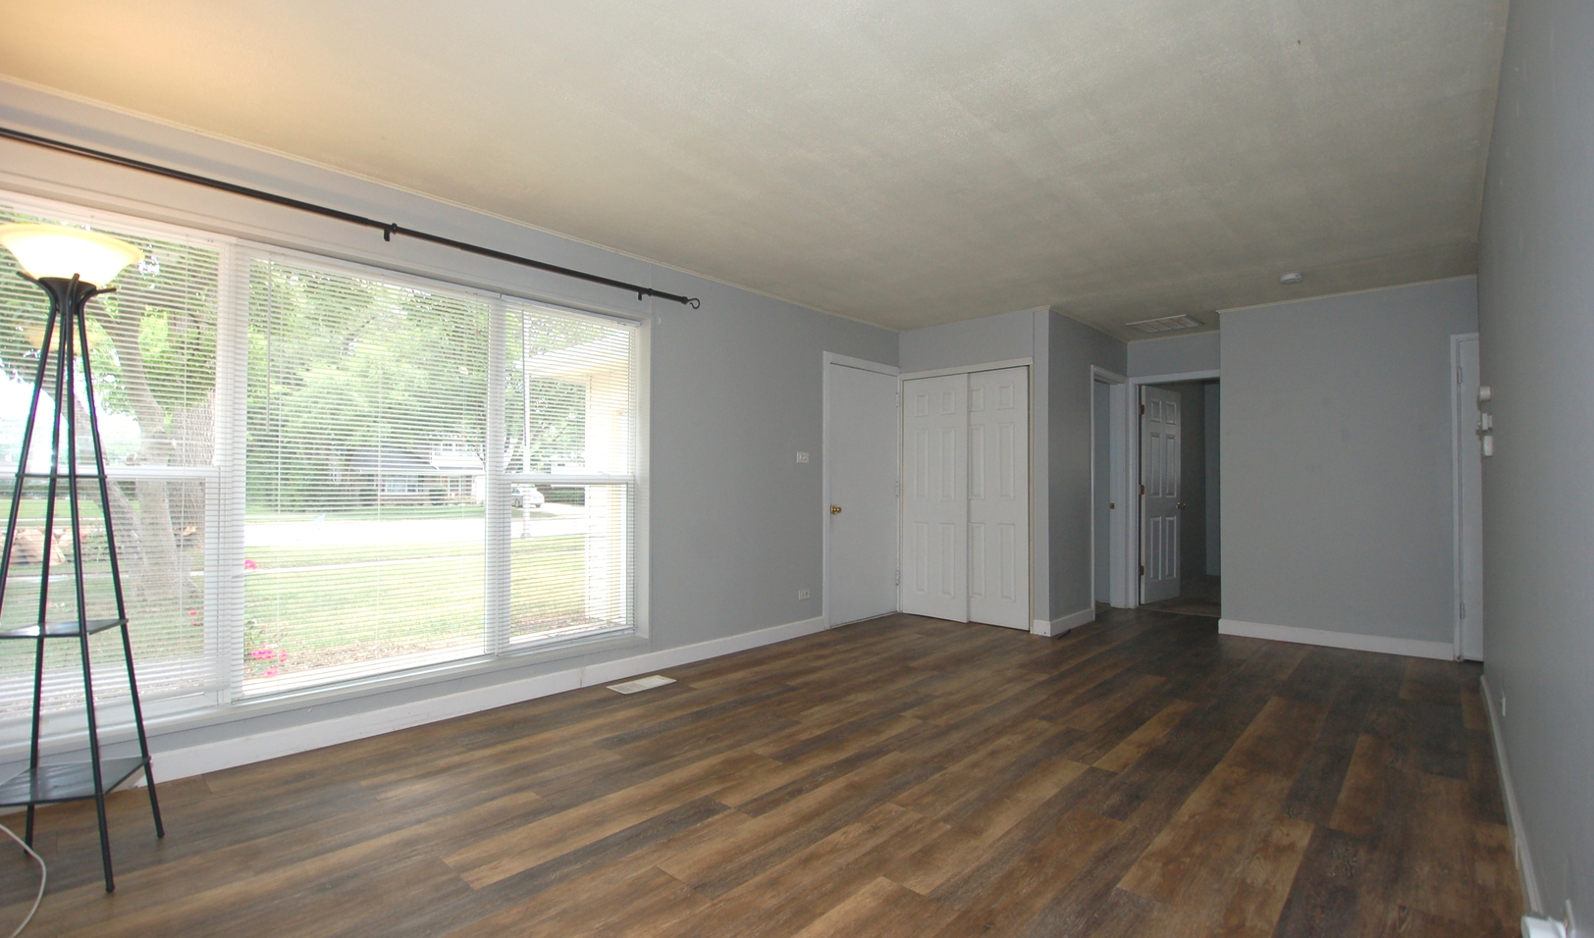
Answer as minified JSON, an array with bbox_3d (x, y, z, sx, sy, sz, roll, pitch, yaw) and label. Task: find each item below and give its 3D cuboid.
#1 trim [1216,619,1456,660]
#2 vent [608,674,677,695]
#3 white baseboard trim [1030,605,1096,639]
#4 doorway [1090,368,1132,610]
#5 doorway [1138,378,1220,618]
[{"bbox_3d":[3.670,1.181,4.609,1.250,0.105,0.020,-1,-2,41],"label":"trim"},{"bbox_3d":[-0.851,1.179,3.646,0.155,0.012,0.325,-1,-2,44],"label":"vent"},{"bbox_3d":[2.095,1.183,5.175,0.135,0.105,0.810,-1,-2,44],"label":"white baseboard trim"},{"bbox_3d":[2.679,0.226,5.777,0.130,2.050,0.810,-1,-2,44],"label":"doorway"},{"bbox_3d":[3.421,0.242,5.844,0.730,2.030,0.120,-1,-2,44],"label":"doorway"}]

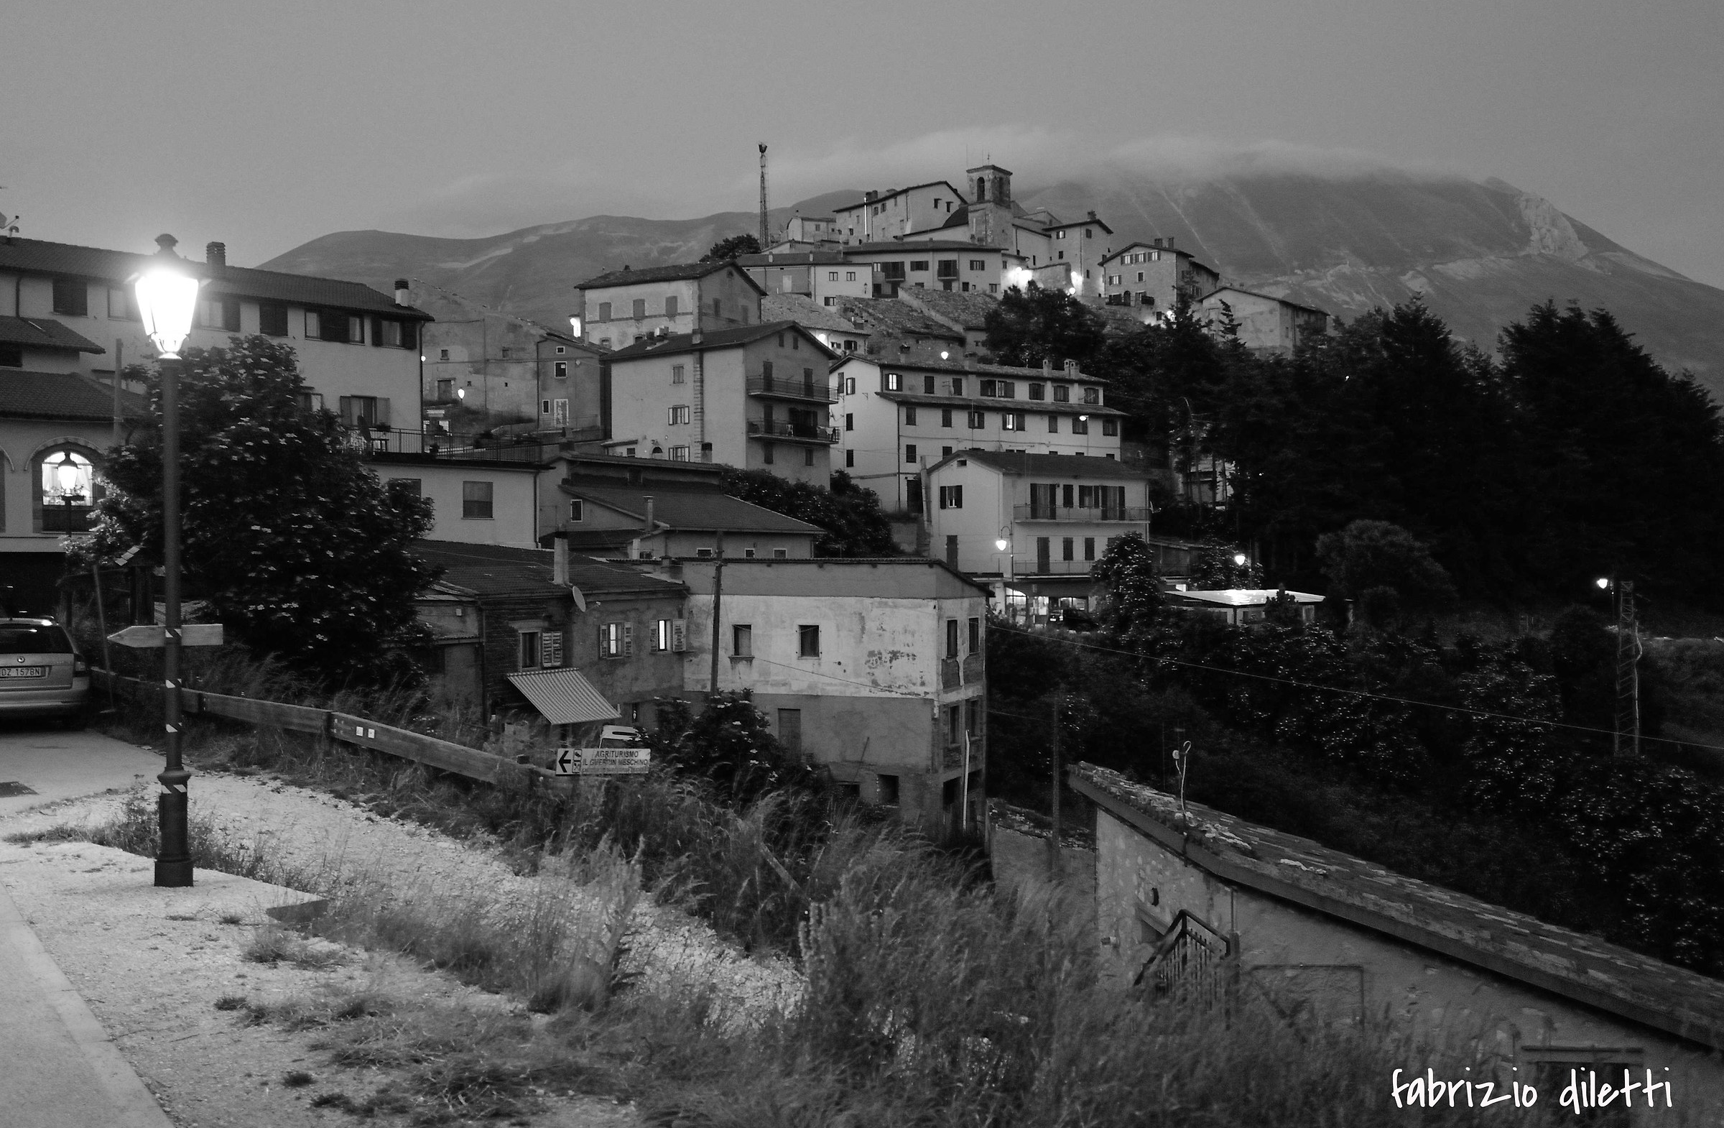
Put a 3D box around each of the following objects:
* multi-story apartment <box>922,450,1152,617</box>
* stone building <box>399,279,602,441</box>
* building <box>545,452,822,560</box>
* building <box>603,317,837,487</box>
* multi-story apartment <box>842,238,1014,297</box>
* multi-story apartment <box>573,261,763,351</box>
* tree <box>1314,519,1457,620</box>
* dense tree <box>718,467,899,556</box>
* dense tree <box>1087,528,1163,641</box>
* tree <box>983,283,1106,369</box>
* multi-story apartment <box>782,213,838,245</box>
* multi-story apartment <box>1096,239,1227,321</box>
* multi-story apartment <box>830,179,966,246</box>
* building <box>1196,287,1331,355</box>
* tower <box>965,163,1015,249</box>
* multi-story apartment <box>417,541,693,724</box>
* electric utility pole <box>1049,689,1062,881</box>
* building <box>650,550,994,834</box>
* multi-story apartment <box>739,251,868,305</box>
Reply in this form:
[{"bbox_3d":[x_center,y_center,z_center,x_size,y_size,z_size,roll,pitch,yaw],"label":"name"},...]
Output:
[{"bbox_3d":[10.991,-1.850,102.409,12.100,9.900,8.000,-1,1,-37],"label":"multi-story apartment"},{"bbox_3d":[-29.801,-17.152,138.500,14.500,12.000,8.500,0,1,9],"label":"stone building"},{"bbox_3d":[-10.378,-1.946,93.010,9.800,7.405,20.750,0,1,18],"label":"building"},{"bbox_3d":[-10.574,-11.017,123.018,14.861,12.394,8.816,1,2,42],"label":"building"},{"bbox_3d":[8.975,-40.060,230.038,22.800,8.535,10.000,0,1,4],"label":"multi-story apartment"},{"bbox_3d":[-17.301,-22.597,153.138,12.951,9.139,10.163,1,2,30],"label":"multi-story apartment"},{"bbox_3d":[34.062,0.438,109.000,9.200,6.700,8.000,0,1,17],"label":"tree"},{"bbox_3d":[-3.114,-2.916,98.000,9.800,5.600,5.500,-1,1,-18],"label":"dense tree"},{"bbox_3d":[14.262,1.124,90.040,3.900,5.868,3.900,0,1,0],"label":"dense tree"},{"bbox_3d":[18.747,-24.206,172.000,12.300,9.000,11.000,0,1,0],"label":"tree"},{"bbox_3d":[-7.600,-52.310,265.377,6.600,5.770,6.600,-1,1,-24],"label":"multi-story apartment"},{"bbox_3d":[44.299,-41.210,247.721,12.100,11.904,12.000,1,1,40],"label":"multi-story apartment"},{"bbox_3d":[4.805,-43.617,212.252,8.781,7.722,16.373,-1,2,-34],"label":"multi-story apartment"},{"bbox_3d":[55.980,-32.792,232.713,11.700,9.862,14.500,1,1,38],"label":"building"},{"bbox_3d":[16.746,-45.318,218.000,4.100,12.500,4.100,0,1,37],"label":"tower"},{"bbox_3d":[-13.160,2.523,64.810,7.000,6.571,11.498,1,2,31],"label":"multi-story apartment"},{"bbox_3d":[6.246,7.265,54.000,0.220,6.500,0.220,0,1,0],"label":"electric utility pole"},{"bbox_3d":[-1.470,4.683,65.109,11.400,9.999,6.500,0,1,20],"label":"building"},{"bbox_3d":[-7.085,-32.762,194.266,15.000,6.922,9.500,0,1,6],"label":"multi-story apartment"}]

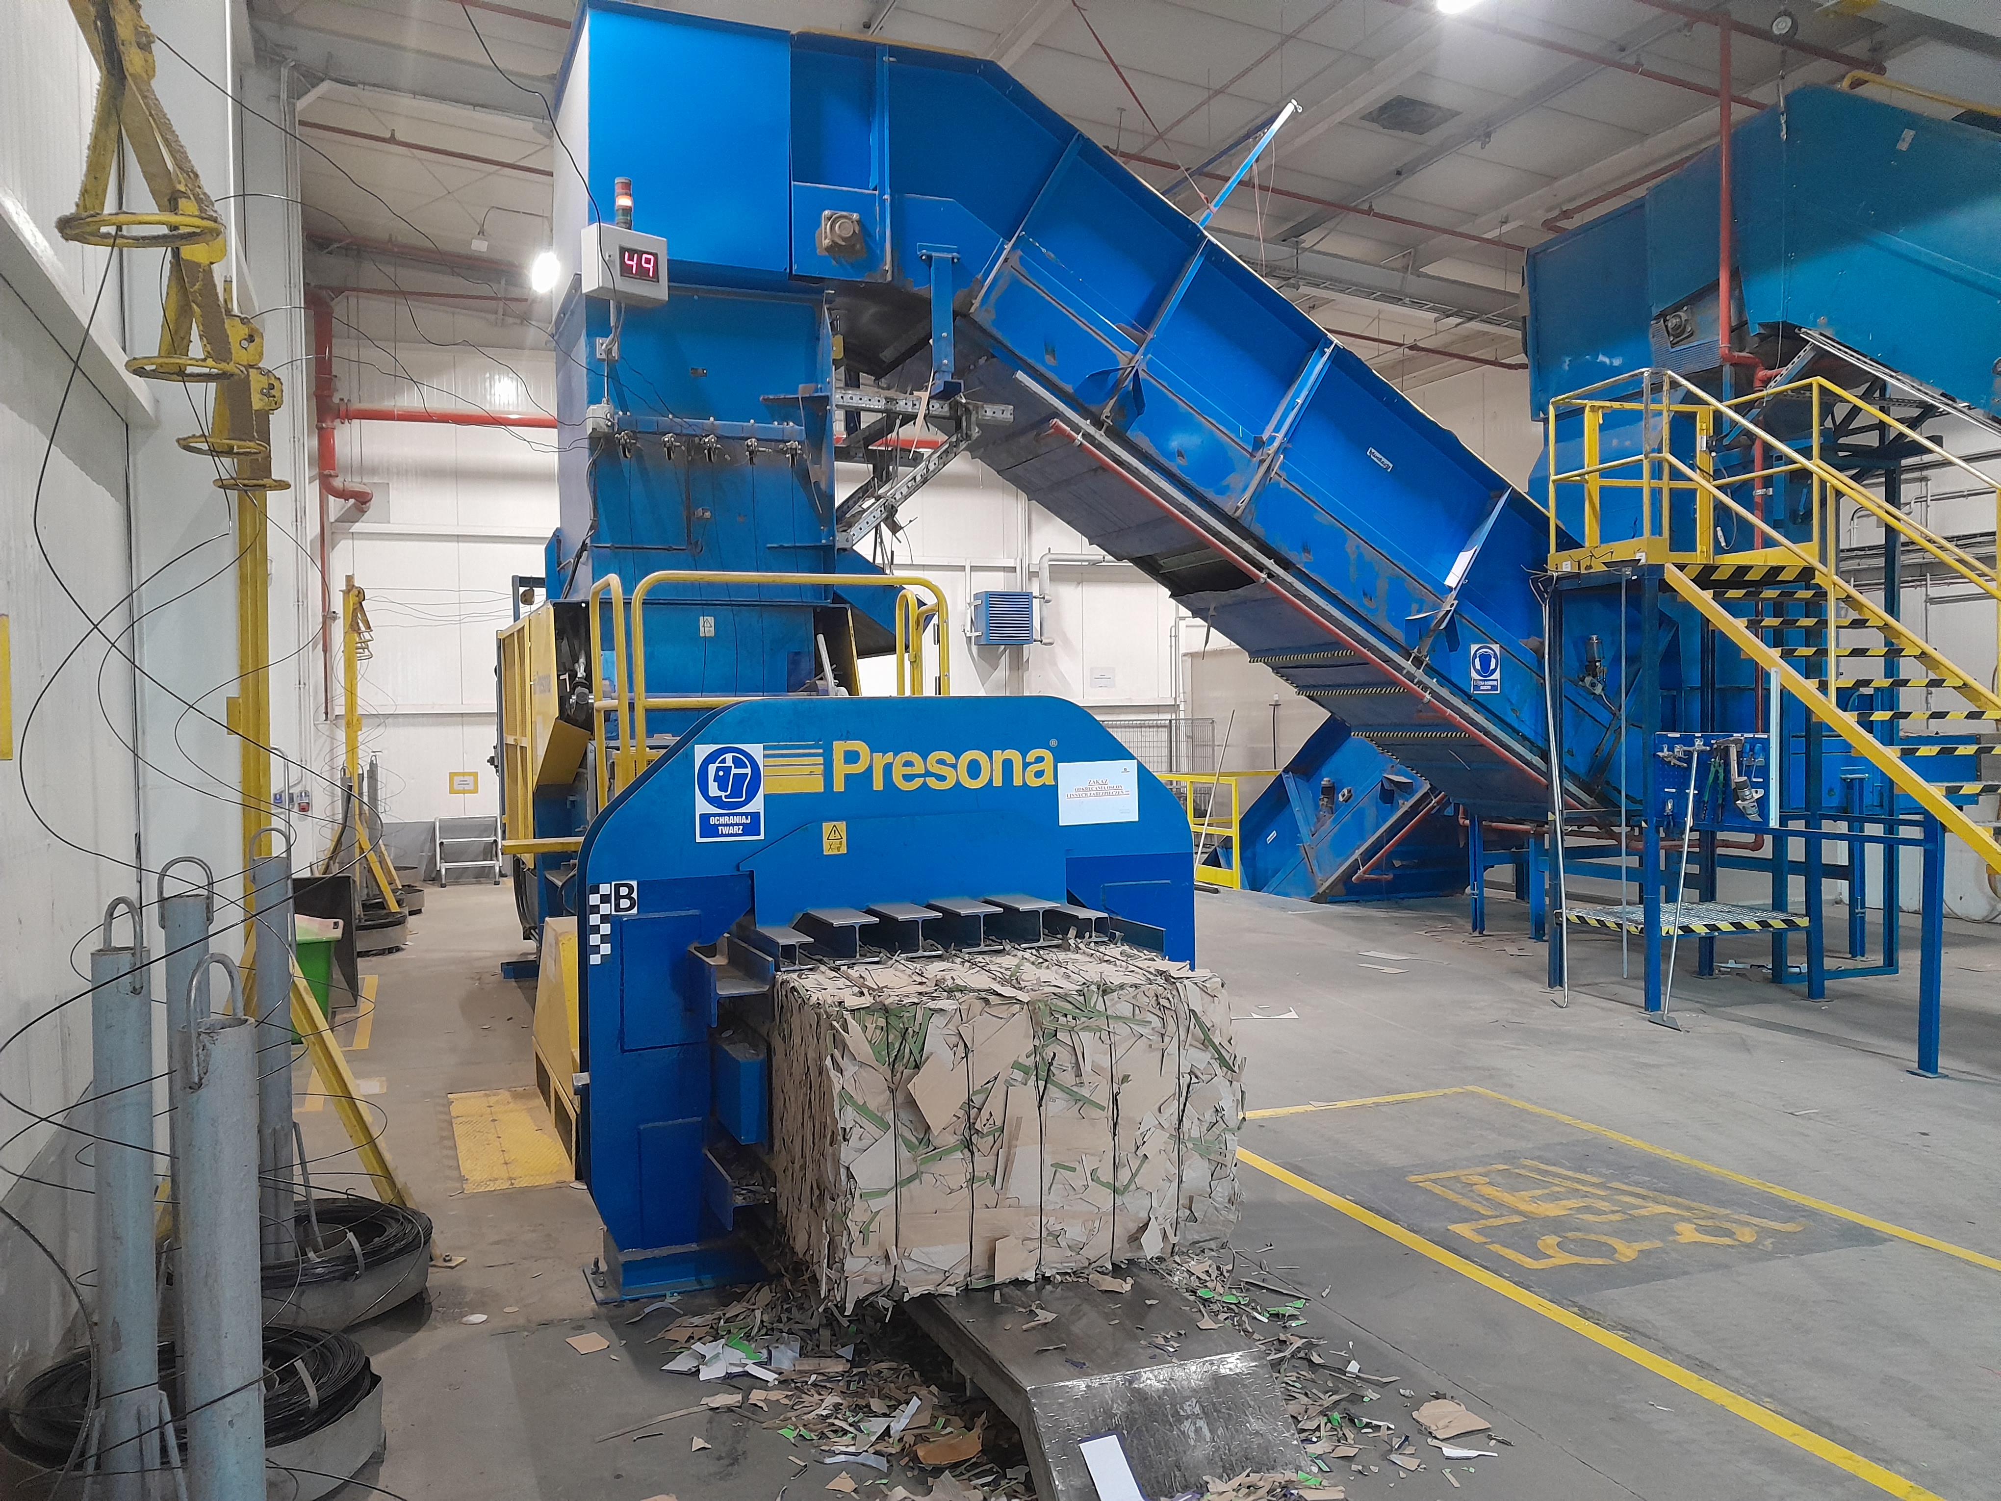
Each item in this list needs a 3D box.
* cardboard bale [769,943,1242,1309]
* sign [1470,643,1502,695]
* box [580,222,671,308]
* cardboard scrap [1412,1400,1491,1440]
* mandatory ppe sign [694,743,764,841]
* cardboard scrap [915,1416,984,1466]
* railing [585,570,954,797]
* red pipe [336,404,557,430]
[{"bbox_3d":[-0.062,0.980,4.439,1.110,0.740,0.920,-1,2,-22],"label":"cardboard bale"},{"bbox_3d":[2.963,-0.494,9.517,0.216,0.300,0.010,-1,2,-22],"label":"sign"},{"bbox_3d":[-1.714,-2.217,7.150,0.357,0.283,0.143,-2,3,-45],"label":"box"},{"bbox_3d":[1.126,1.660,3.898,0.165,0.025,0.160,-1,2,-22],"label":"cardboard scrap"},{"bbox_3d":[-0.832,0.132,4.806,0.214,0.297,0.010,-1,2,-22],"label":"mandatory ppe sign"},{"bbox_3d":[-0.121,1.643,3.719,0.155,0.045,0.110,-1,2,-22],"label":"cardboard scrap"},{"bbox_3d":[-1.025,-0.185,6.789,1.330,1.080,1.220,-1,2,-22],"label":"railing"},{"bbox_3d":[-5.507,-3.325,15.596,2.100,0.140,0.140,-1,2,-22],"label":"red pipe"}]

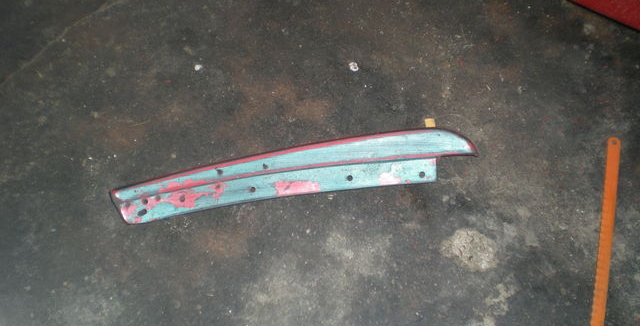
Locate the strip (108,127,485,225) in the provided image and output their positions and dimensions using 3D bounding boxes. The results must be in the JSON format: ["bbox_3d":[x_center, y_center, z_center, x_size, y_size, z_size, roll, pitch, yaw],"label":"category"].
[{"bbox_3d":[-0.025,0.009,0.684,0.360,0.022,0.056,-8,77,-2],"label":"strip"}]

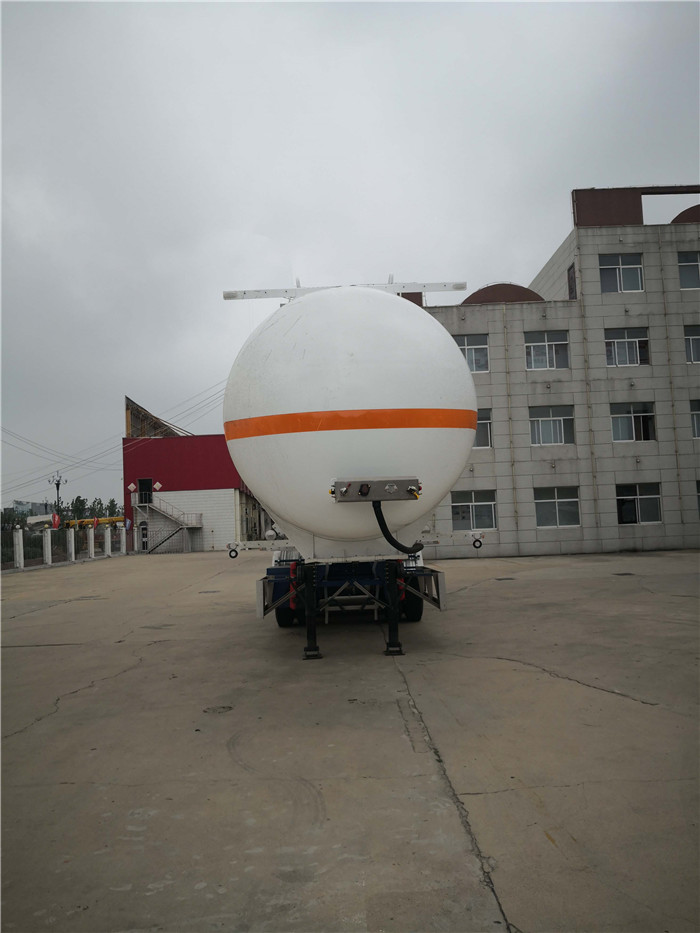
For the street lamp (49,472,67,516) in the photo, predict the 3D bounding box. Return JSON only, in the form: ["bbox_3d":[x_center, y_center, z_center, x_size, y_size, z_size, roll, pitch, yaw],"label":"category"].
[{"bbox_3d":[-33.903,5.159,84.475,2.200,9.070,2.200,-2,-4,-1],"label":"street lamp"}]

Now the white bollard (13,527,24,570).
[{"bbox_3d":[-15.712,3.914,34.542,0.310,1.900,0.310,-2,-4,-1],"label":"white bollard"}]

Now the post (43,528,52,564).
[{"bbox_3d":[-15.750,4.176,37.861,0.310,1.900,0.310,-2,-4,-1],"label":"post"}]

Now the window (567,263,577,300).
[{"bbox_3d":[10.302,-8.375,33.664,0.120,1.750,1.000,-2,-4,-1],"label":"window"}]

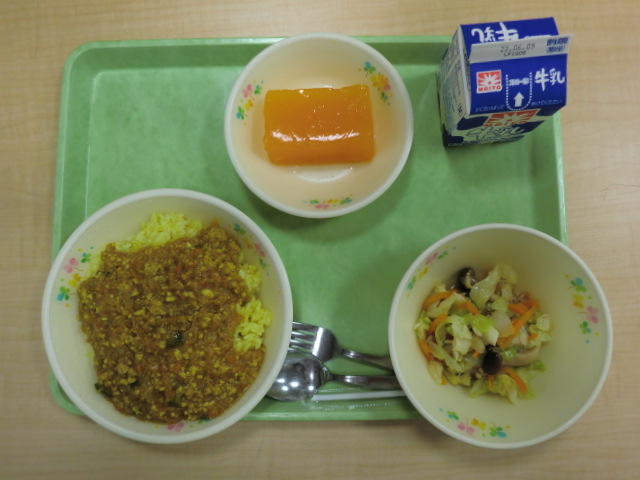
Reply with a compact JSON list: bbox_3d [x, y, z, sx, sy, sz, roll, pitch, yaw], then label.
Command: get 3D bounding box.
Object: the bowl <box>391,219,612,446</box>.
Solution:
[{"bbox_3d":[0.107,0.058,0.312,0.131,0.058,0.131,0,85,1],"label":"bowl"}]

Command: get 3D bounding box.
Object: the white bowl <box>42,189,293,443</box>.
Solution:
[{"bbox_3d":[-0.092,0.047,0.318,0.152,0.057,0.152,0,85,1],"label":"white bowl"}]

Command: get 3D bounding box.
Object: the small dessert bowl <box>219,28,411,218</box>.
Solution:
[{"bbox_3d":[0.000,-0.074,0.336,0.125,0.041,0.125,0,85,1],"label":"small dessert bowl"}]

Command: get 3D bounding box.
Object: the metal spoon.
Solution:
[{"bbox_3d":[0.037,0.096,0.329,0.172,0.020,0.036,2,85,1],"label":"metal spoon"}]

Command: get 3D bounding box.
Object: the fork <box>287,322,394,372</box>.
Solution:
[{"bbox_3d":[0.035,0.080,0.332,0.175,0.018,0.025,11,85,2],"label":"fork"}]

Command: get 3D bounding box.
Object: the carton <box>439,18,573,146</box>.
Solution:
[{"bbox_3d":[0.117,-0.104,0.313,0.057,0.087,0.057,-6,84,1],"label":"carton"}]

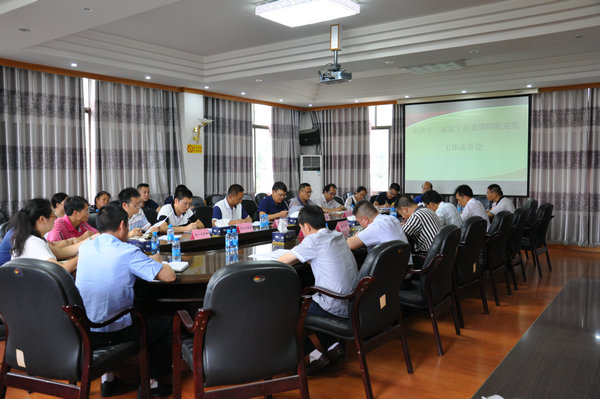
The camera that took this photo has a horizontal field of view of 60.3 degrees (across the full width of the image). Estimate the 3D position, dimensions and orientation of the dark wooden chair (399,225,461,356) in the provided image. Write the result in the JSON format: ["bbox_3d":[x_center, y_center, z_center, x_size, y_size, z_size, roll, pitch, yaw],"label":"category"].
[{"bbox_3d":[1.027,0.724,4.546,0.660,1.010,0.640,2,4,33],"label":"dark wooden chair"}]

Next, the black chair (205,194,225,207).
[{"bbox_3d":[-1.391,0.448,9.726,0.660,1.010,0.640,2,4,36],"label":"black chair"}]

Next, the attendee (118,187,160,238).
[{"bbox_3d":[-2.020,0.532,6.141,0.800,1.330,0.530,3,5,40],"label":"attendee"}]

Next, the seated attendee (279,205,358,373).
[{"bbox_3d":[0.146,0.674,3.996,0.790,1.280,0.530,2,4,35],"label":"seated attendee"}]

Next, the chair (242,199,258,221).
[{"bbox_3d":[-0.606,0.544,7.934,0.660,1.010,0.640,2,4,36],"label":"chair"}]

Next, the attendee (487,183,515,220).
[{"bbox_3d":[3.037,0.395,8.034,0.780,1.270,0.520,2,4,27],"label":"attendee"}]

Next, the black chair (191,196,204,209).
[{"bbox_3d":[-1.606,0.451,8.950,0.620,1.000,0.600,3,4,37],"label":"black chair"}]

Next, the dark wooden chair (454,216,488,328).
[{"bbox_3d":[1.539,0.701,5.342,0.660,1.040,0.630,2,4,35],"label":"dark wooden chair"}]

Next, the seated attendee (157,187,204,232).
[{"bbox_3d":[-1.415,0.508,6.255,0.850,1.260,0.580,2,4,36],"label":"seated attendee"}]

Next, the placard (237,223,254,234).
[{"bbox_3d":[-0.684,0.358,6.408,0.090,0.105,0.240,2,4,35],"label":"placard"}]

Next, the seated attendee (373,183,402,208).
[{"bbox_3d":[1.631,0.317,9.847,0.550,1.260,0.820,-2,3,-27],"label":"seated attendee"}]

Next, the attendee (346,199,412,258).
[{"bbox_3d":[0.825,0.614,4.730,0.850,1.210,0.580,2,4,36],"label":"attendee"}]

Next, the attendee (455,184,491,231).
[{"bbox_3d":[2.453,0.450,6.966,0.820,1.300,0.550,2,4,36],"label":"attendee"}]

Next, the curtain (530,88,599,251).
[{"bbox_3d":[4.847,-0.579,9.598,1.200,2.850,0.150,3,4,37],"label":"curtain"}]

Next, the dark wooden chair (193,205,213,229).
[{"bbox_3d":[-1.036,0.592,7.037,0.660,1.010,0.640,2,4,36],"label":"dark wooden chair"}]

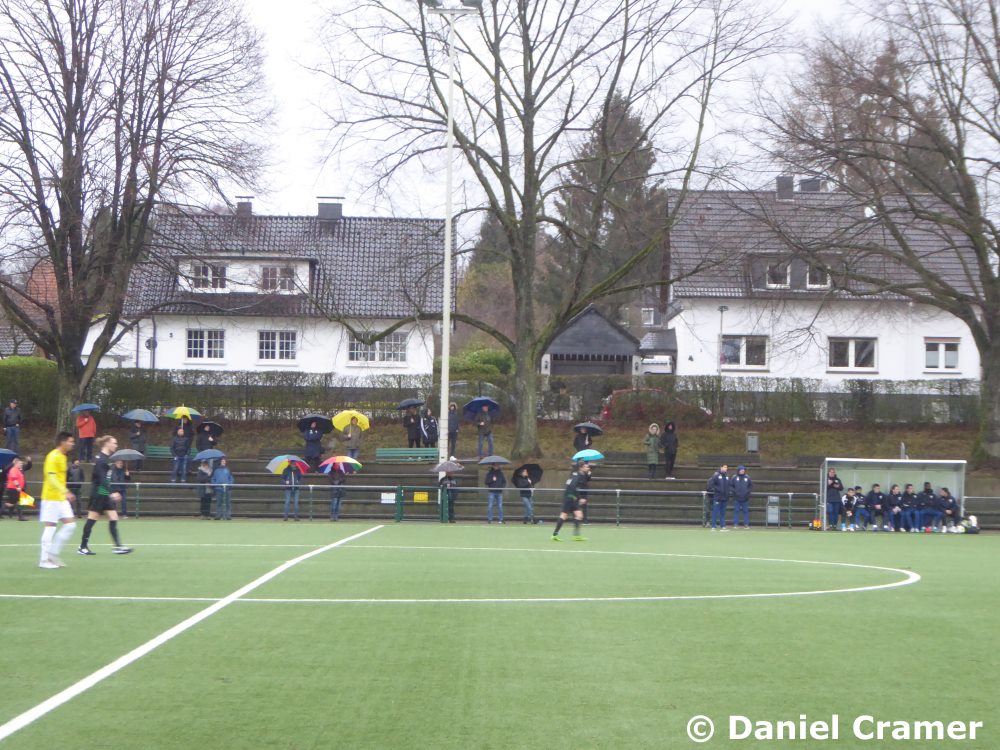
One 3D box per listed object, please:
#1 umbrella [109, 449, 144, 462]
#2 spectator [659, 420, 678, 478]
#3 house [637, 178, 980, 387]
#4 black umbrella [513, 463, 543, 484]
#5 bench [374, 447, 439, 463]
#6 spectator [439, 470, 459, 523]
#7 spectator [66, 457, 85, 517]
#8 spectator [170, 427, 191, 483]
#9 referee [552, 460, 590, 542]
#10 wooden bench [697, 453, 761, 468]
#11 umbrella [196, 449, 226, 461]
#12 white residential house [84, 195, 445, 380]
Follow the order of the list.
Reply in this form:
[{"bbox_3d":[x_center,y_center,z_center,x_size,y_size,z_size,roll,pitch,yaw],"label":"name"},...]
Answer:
[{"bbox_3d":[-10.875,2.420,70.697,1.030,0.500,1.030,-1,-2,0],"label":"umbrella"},{"bbox_3d":[5.194,2.309,74.800,0.550,1.780,0.400,1,-2,3],"label":"spectator"},{"bbox_3d":[13.000,-2.900,101.000,13.000,9.600,8.800,1,-2,0],"label":"house"},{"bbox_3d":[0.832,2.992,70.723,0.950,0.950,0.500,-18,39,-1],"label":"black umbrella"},{"bbox_3d":[-2.927,2.546,77.000,2.000,0.460,0.500,1,-2,0],"label":"bench"},{"bbox_3d":[-1.522,3.513,71.700,0.580,1.710,0.420,1,-2,-11],"label":"spectator"},{"bbox_3d":[-12.399,3.314,71.000,0.500,1.741,0.380,1,-2,-12],"label":"spectator"},{"bbox_3d":[-10.007,2.527,76.000,0.570,1.760,0.380,1,-2,0],"label":"spectator"},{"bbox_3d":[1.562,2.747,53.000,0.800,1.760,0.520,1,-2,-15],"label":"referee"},{"bbox_3d":[7.309,2.733,77.200,2.000,0.460,0.500,1,-2,0],"label":"wooden bench"},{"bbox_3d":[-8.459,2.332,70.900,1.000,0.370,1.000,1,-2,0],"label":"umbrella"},{"bbox_3d":[-9.043,-3.309,102.300,14.500,7.800,9.800,1,-2,0],"label":"white residential house"}]

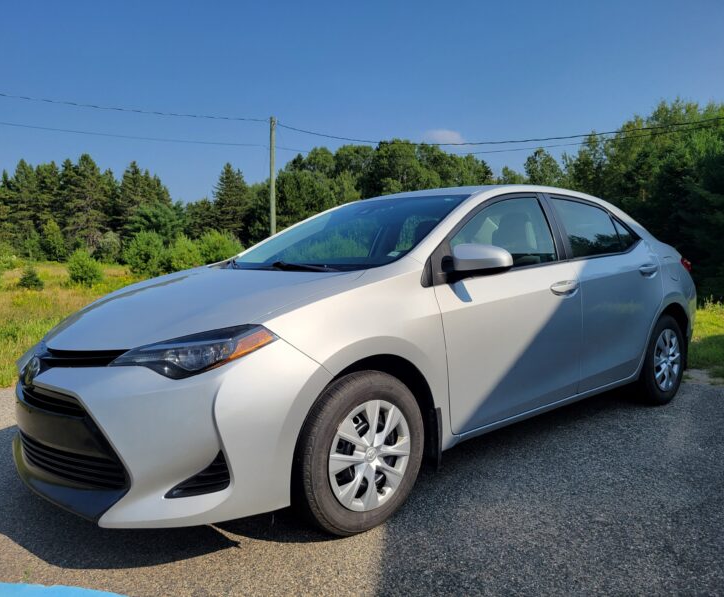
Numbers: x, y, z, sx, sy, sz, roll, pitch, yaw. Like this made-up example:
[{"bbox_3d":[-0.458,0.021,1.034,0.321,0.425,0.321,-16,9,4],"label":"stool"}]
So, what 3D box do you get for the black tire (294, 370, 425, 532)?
[{"bbox_3d":[-0.024,0.594,2.370,0.634,0.634,0.210,-5,5,-41],"label":"black tire"}]

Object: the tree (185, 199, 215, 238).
[{"bbox_3d":[-11.419,-4.782,41.807,2.110,4.370,2.000,0,5,0],"label":"tree"}]

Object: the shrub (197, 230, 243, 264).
[{"bbox_3d":[-5.937,-2.070,25.000,1.950,1.600,1.800,-1,6,-13],"label":"shrub"}]

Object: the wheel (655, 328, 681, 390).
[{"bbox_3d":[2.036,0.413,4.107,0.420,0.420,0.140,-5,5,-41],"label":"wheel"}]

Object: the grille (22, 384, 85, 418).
[{"bbox_3d":[-1.230,0.356,2.321,0.110,0.095,0.760,-5,5,-41],"label":"grille"}]

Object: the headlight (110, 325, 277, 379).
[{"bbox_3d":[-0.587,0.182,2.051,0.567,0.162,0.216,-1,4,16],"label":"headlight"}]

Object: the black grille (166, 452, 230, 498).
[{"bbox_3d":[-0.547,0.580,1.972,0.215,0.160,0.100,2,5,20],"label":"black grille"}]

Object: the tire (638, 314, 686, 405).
[{"bbox_3d":[2.011,0.412,4.136,0.634,0.634,0.210,-5,5,-41],"label":"tire"}]

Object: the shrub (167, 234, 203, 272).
[{"bbox_3d":[-6.698,-1.712,22.500,1.400,1.450,1.350,-2,6,-16],"label":"shrub"}]

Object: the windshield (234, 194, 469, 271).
[{"bbox_3d":[-0.058,-0.406,3.198,0.887,0.120,1.360,-35,26,-33],"label":"windshield"}]

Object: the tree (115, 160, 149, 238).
[{"bbox_3d":[-17.934,-6.782,46.165,2.640,7.620,2.510,0,5,0],"label":"tree"}]

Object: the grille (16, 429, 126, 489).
[{"bbox_3d":[-1.176,0.558,2.322,0.180,0.160,1.000,-5,8,-41],"label":"grille"}]

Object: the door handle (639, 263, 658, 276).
[{"bbox_3d":[1.835,-0.181,3.834,0.230,0.065,0.060,-5,5,-41],"label":"door handle"}]

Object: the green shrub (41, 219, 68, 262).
[{"bbox_3d":[-22.115,-4.171,43.000,2.000,3.100,2.000,-3,4,-27],"label":"green shrub"}]

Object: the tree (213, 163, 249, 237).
[{"bbox_3d":[-9.244,-6.012,41.699,2.530,6.840,2.400,0,5,0],"label":"tree"}]

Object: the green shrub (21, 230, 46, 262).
[{"bbox_3d":[-22.046,-3.467,39.906,1.610,2.130,1.530,0,5,0],"label":"green shrub"}]

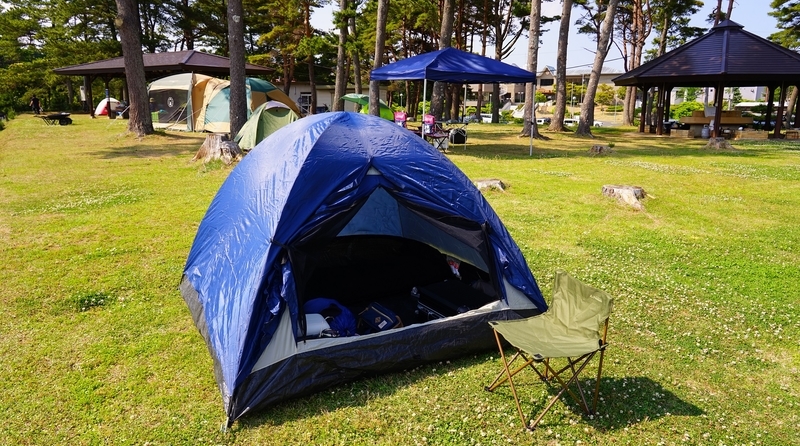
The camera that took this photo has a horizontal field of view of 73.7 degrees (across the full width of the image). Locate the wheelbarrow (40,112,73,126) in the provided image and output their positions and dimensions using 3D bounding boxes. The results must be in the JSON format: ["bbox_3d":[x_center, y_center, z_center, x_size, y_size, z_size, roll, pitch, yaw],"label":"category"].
[{"bbox_3d":[-14.488,-4.371,22.347,1.350,0.580,0.680,-2,14,-11],"label":"wheelbarrow"}]

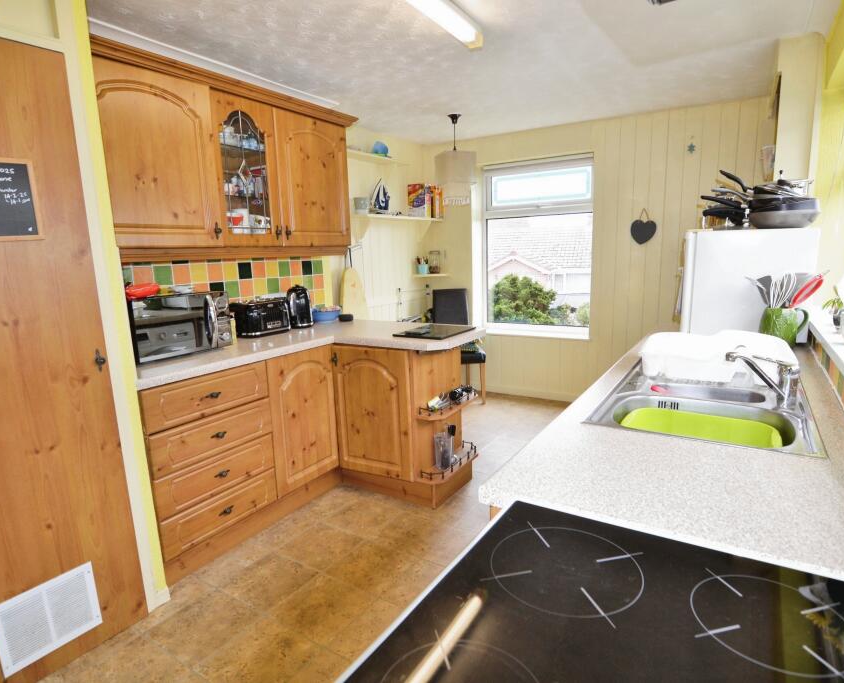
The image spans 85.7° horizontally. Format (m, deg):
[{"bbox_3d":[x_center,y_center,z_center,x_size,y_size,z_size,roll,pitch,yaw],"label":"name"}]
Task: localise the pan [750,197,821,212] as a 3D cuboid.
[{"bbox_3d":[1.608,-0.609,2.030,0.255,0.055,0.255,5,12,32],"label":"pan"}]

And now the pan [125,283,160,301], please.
[{"bbox_3d":[-1.248,-0.223,2.026,0.175,0.060,0.175,5,12,34],"label":"pan"}]

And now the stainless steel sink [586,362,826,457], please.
[{"bbox_3d":[0.869,0.221,1.412,0.462,0.170,0.950,5,12,32],"label":"stainless steel sink"}]

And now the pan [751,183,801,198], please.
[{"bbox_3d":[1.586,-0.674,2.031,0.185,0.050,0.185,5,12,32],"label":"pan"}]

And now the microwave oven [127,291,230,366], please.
[{"bbox_3d":[-1.317,-0.094,2.381,0.380,0.295,0.500,6,13,35],"label":"microwave oven"}]

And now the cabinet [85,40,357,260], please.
[{"bbox_3d":[-0.990,-0.867,2.419,0.370,0.840,1.480,5,12,34],"label":"cabinet"}]

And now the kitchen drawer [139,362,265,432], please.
[{"bbox_3d":[-1.115,0.230,2.189,0.400,0.186,0.590,6,13,35],"label":"kitchen drawer"}]

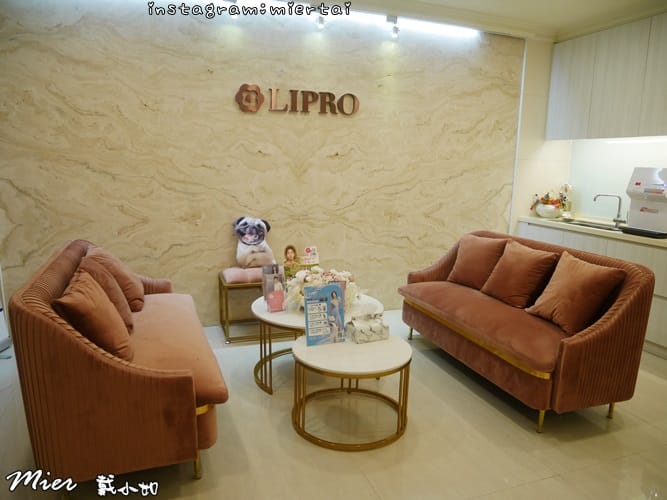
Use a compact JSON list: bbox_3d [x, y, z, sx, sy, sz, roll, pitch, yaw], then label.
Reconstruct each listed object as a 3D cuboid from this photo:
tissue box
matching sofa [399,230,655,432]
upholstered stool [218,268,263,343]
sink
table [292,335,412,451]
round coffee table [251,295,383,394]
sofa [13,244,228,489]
[{"bbox_3d":[0.189,0.420,2.509,0.189,0.119,0.124,-3,11,-21],"label":"tissue box"},{"bbox_3d":[1.073,0.388,3.021,0.725,0.814,1.539,-2,11,-20],"label":"matching sofa"},{"bbox_3d":[-0.598,0.407,3.615,0.536,0.487,0.377,-2,11,-20],"label":"upholstered stool"},{"bbox_3d":[2.382,-0.130,4.109,0.377,0.159,0.606,-2,11,-20],"label":"sink"},{"bbox_3d":[0.093,0.693,2.394,0.609,0.382,0.609,1,10,0],"label":"table"},{"bbox_3d":[-0.097,0.566,2.929,0.822,0.437,0.822,1,10,0],"label":"round coffee table"},{"bbox_3d":[-1.029,0.436,2.445,0.725,0.814,1.549,-2,11,-21],"label":"sofa"}]

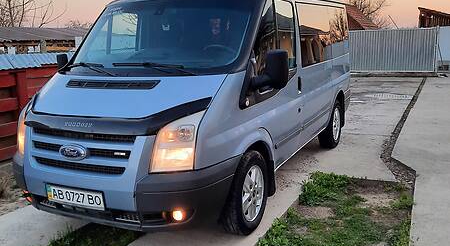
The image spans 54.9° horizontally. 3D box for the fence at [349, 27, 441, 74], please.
[{"bbox_3d":[6.347,-2.773,16.741,3.350,1.650,0.060,3,12,24],"label":"fence"}]

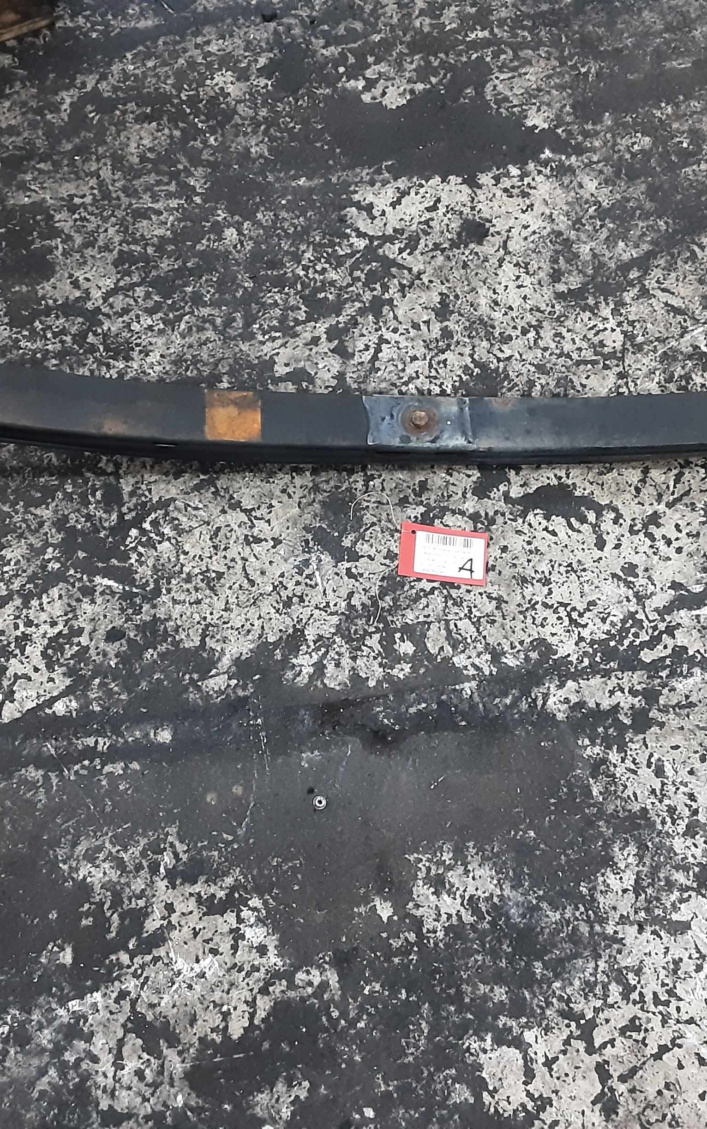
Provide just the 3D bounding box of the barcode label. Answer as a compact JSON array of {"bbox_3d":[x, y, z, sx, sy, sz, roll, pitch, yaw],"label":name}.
[{"bbox_3d":[0.089,-0.010,1.151,0.086,0.002,0.057,8,67,-5],"label":"barcode label"}]

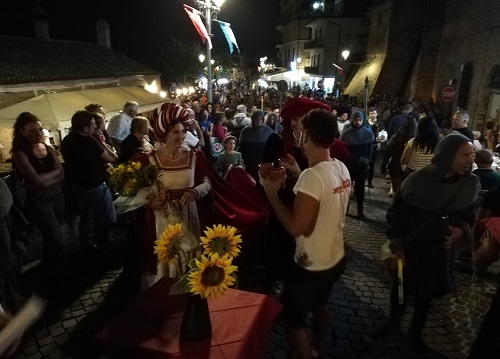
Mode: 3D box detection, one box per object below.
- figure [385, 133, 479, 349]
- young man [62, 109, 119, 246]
[{"bbox_3d":[1.415,0.469,2.928,0.600,1.650,0.460,-3,14,-11],"label":"figure"},{"bbox_3d":[-1.968,0.034,4.603,0.420,1.720,0.540,-10,17,-36],"label":"young man"}]

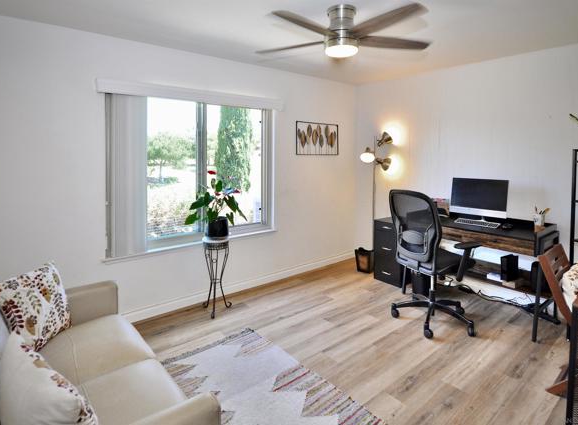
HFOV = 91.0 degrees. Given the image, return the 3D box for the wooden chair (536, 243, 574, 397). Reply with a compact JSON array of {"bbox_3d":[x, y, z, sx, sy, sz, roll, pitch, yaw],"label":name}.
[{"bbox_3d":[1.830,0.680,1.620,0.460,0.800,0.480,-7,11,-41],"label":"wooden chair"}]

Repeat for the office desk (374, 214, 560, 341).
[{"bbox_3d":[1.600,0.450,2.810,0.540,0.810,1.420,-7,11,-41],"label":"office desk"}]

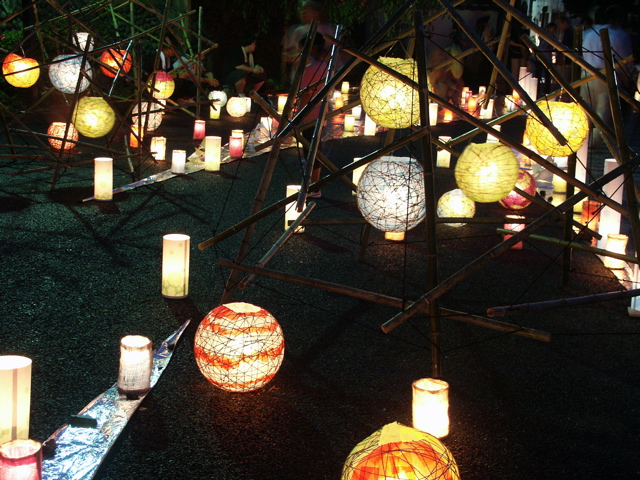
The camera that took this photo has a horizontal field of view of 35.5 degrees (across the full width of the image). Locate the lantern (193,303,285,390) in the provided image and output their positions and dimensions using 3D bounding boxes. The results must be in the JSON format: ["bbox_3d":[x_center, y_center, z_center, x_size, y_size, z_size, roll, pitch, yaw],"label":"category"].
[{"bbox_3d":[-0.298,0.401,3.716,0.335,0.325,0.335,4,13,0],"label":"lantern"}]

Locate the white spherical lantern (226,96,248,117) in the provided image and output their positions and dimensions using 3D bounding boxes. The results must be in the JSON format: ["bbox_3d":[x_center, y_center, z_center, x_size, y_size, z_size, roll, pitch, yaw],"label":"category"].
[{"bbox_3d":[-1.099,-1.763,13.265,0.286,0.271,0.286,1,13,-5],"label":"white spherical lantern"}]

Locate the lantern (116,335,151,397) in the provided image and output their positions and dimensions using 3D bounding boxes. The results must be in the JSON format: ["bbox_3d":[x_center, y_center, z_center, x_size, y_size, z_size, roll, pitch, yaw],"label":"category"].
[{"bbox_3d":[-0.676,0.462,3.661,0.120,0.190,0.120,4,13,0],"label":"lantern"}]

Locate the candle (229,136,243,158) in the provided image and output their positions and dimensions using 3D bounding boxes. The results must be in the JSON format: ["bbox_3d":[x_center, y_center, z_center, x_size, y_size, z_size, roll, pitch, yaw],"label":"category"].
[{"bbox_3d":[-0.811,-0.897,9.659,0.126,0.195,0.126,4,13,0],"label":"candle"}]

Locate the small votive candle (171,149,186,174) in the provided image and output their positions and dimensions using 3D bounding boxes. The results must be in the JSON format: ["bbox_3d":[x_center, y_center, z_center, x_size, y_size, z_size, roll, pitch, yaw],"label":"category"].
[{"bbox_3d":[-1.232,-0.680,8.731,0.115,0.193,0.115,0,13,-8],"label":"small votive candle"}]

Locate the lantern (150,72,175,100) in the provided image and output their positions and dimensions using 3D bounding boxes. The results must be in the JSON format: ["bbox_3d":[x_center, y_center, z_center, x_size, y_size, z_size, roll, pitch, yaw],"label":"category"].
[{"bbox_3d":[-1.658,-1.613,10.454,0.290,0.284,0.290,0,13,-9],"label":"lantern"}]

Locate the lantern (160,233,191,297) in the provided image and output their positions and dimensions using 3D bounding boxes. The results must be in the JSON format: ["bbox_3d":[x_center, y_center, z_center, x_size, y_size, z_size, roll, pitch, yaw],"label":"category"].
[{"bbox_3d":[-0.713,0.131,4.952,0.132,0.297,0.132,4,13,0],"label":"lantern"}]

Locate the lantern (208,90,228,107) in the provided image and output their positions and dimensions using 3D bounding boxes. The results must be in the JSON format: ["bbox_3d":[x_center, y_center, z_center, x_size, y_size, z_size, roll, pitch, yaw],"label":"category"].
[{"bbox_3d":[-1.448,-1.986,14.204,0.270,0.260,0.270,1,13,-6],"label":"lantern"}]

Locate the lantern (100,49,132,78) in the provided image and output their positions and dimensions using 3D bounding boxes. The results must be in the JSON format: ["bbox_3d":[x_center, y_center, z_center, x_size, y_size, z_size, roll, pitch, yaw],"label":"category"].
[{"bbox_3d":[-1.924,-1.668,9.436,0.310,0.280,0.310,4,13,0],"label":"lantern"}]

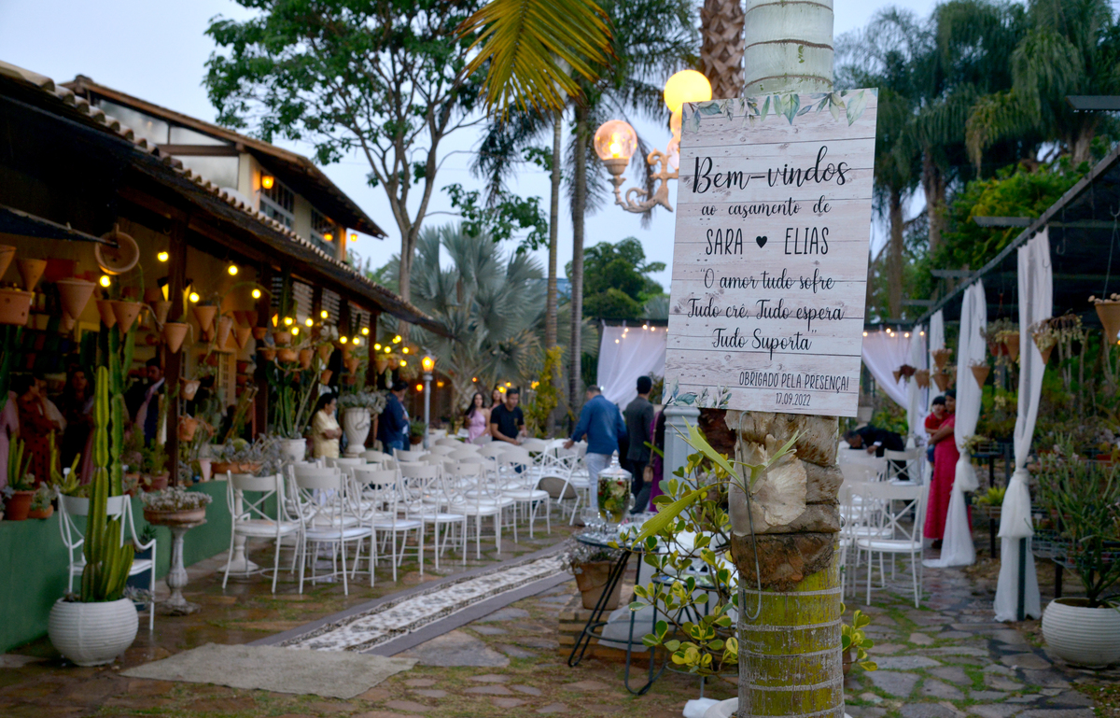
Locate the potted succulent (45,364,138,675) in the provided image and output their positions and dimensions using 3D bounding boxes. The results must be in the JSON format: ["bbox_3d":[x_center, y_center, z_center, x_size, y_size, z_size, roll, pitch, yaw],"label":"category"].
[{"bbox_3d":[-2.600,0.840,6.633,0.510,1.700,0.510,1,-2,0],"label":"potted succulent"}]

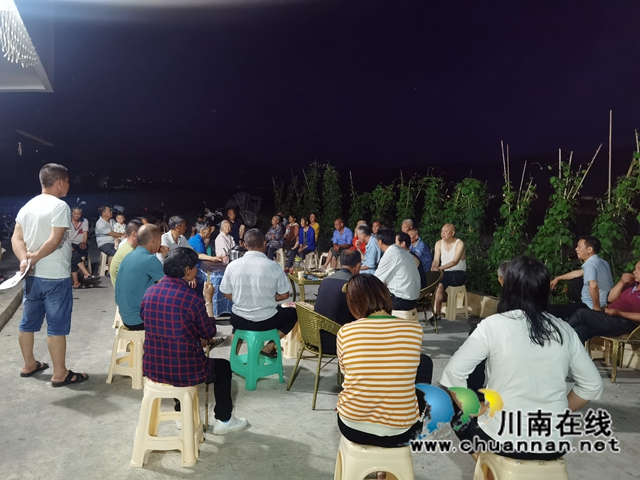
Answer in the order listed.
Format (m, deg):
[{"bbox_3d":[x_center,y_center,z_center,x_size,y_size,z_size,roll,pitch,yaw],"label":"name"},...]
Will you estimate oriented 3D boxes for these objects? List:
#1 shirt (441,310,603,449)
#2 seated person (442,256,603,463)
[{"bbox_3d":[0.829,0.572,2.173,0.650,0.570,0.360,2,4,-8],"label":"shirt"},{"bbox_3d":[0.970,0.729,2.600,0.660,1.310,0.880,3,4,5],"label":"seated person"}]

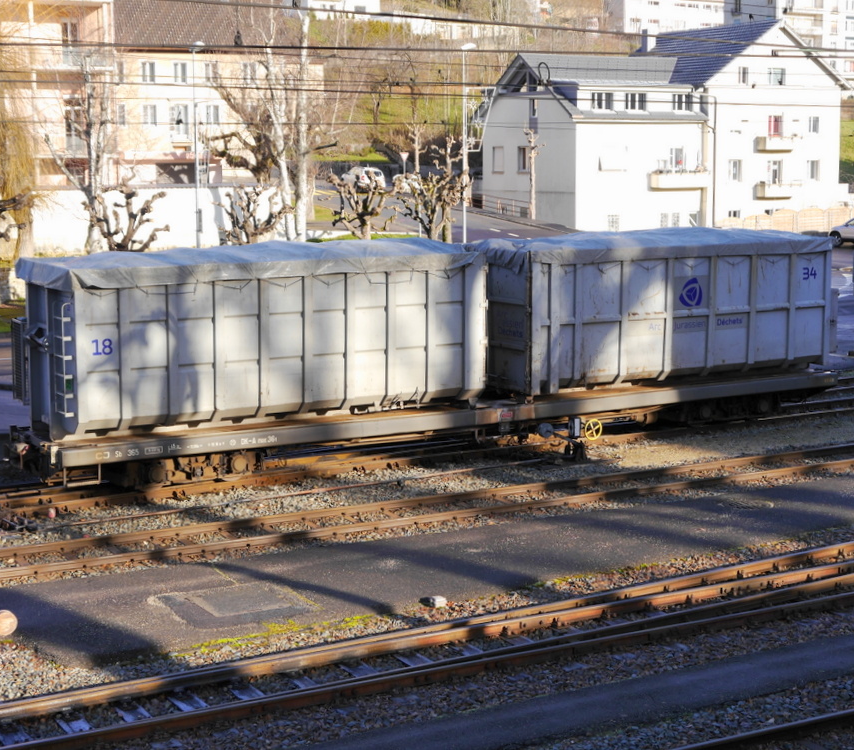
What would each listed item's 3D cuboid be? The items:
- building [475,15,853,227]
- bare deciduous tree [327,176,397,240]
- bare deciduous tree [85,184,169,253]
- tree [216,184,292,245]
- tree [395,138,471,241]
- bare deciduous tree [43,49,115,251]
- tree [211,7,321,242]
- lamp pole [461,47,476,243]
[{"bbox_3d":[15.083,-16.502,106.047,21.688,12.921,13.595,-5,9,-29],"label":"building"},{"bbox_3d":[-2.383,-5.452,60.274,2.600,3.860,2.600,0,8,0],"label":"bare deciduous tree"},{"bbox_3d":[-9.248,-3.933,50.280,2.550,3.951,2.550,-5,10,-31],"label":"bare deciduous tree"},{"bbox_3d":[-5.890,-4.591,55.270,2.550,3.809,2.550,-5,10,-31],"label":"tree"},{"bbox_3d":[0.263,-6.538,62.872,2.850,5.251,2.850,0,8,0],"label":"tree"},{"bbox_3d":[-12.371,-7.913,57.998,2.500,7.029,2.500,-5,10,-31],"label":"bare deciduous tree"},{"bbox_3d":[-5.833,-9.115,59.630,3.900,8.886,3.900,0,8,0],"label":"tree"},{"bbox_3d":[1.611,-8.346,62.630,0.650,8.885,0.250,4,9,25],"label":"lamp pole"}]

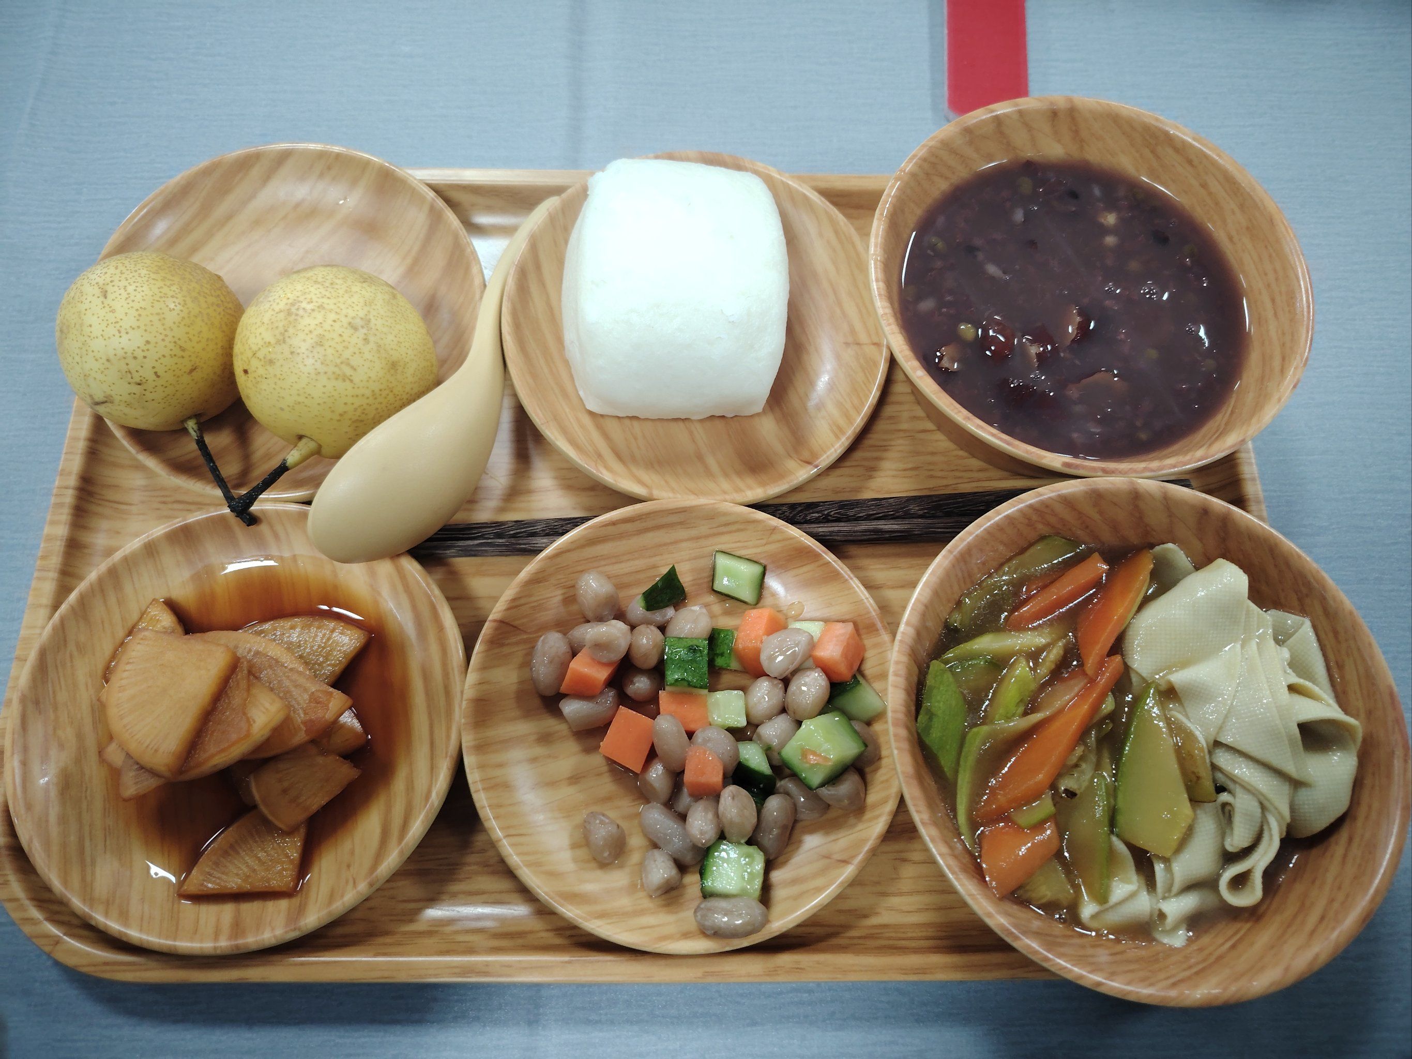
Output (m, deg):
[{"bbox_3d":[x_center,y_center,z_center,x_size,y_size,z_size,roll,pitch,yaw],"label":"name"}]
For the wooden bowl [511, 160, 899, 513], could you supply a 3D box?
[{"bbox_3d":[-0.003,-0.064,0.332,0.127,0.027,0.127,0,72,-2],"label":"wooden bowl"}]

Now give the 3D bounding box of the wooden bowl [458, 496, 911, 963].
[{"bbox_3d":[-0.006,0.056,0.293,0.127,0.027,0.127,0,72,-2],"label":"wooden bowl"}]

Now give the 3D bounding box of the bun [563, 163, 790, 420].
[{"bbox_3d":[-0.010,-0.080,0.318,0.072,0.049,0.078,1,72,-1],"label":"bun"}]

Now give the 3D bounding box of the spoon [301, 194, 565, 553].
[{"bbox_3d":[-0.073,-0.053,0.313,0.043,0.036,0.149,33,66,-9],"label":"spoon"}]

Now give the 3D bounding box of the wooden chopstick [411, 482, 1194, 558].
[{"bbox_3d":[0.029,-0.002,0.323,0.268,0.008,0.017,-3,72,-3],"label":"wooden chopstick"}]

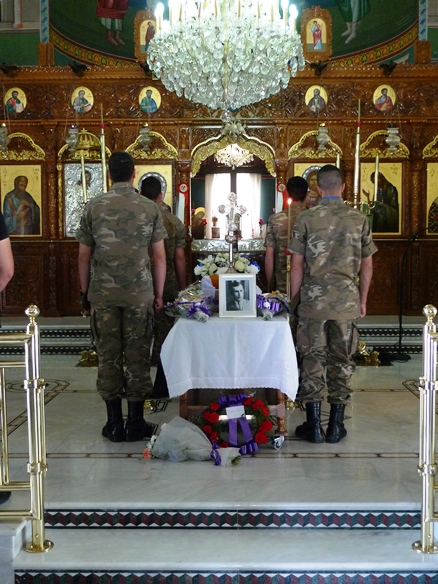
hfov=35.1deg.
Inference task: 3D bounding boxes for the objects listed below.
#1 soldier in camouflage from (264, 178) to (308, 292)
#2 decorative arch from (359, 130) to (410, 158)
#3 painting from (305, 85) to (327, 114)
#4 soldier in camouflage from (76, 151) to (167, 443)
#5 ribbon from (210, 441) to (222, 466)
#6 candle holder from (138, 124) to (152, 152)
[{"bbox_3d":[0.644,-0.032,5.607,0.540,1.779,0.320,0,4,1],"label":"soldier in camouflage"},{"bbox_3d":[2.098,-1.862,8.741,0.629,0.353,0.070,0,4,1],"label":"decorative arch"},{"bbox_3d":[1.224,-2.413,8.658,0.281,0.339,0.030,0,4,1],"label":"painting"},{"bbox_3d":[-0.616,0.025,4.397,0.565,1.802,0.350,0,4,1],"label":"soldier in camouflage"},{"bbox_3d":[-0.015,0.898,3.892,0.070,0.125,0.100,0,4,1],"label":"ribbon"},{"bbox_3d":[-0.889,-1.865,8.391,0.164,0.329,0.160,0,4,1],"label":"candle holder"}]

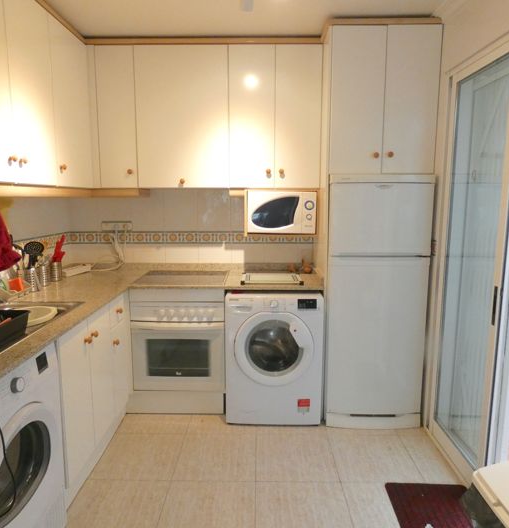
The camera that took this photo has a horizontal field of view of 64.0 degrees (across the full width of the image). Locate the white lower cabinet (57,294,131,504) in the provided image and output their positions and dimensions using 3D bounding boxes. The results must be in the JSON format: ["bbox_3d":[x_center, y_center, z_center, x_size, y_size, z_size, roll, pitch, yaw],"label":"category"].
[{"bbox_3d":[-1.115,0.658,2.207,0.568,0.872,0.857,0,9,1],"label":"white lower cabinet"}]

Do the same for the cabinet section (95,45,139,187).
[{"bbox_3d":[-0.877,-0.960,2.785,0.246,0.868,0.354,0,9,1],"label":"cabinet section"}]

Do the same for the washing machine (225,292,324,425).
[{"bbox_3d":[0.125,0.566,2.827,0.594,0.865,0.560,0,9,1],"label":"washing machine"}]

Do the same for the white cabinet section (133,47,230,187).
[{"bbox_3d":[-0.457,-0.958,2.780,0.595,0.868,0.354,0,9,1],"label":"white cabinet section"}]

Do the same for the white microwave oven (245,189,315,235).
[{"bbox_3d":[0.181,-0.363,2.850,0.460,0.273,0.337,0,9,1],"label":"white microwave oven"}]

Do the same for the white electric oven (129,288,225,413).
[{"bbox_3d":[-0.487,0.548,2.902,0.587,0.875,0.567,0,9,1],"label":"white electric oven"}]

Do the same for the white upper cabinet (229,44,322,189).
[{"bbox_3d":[0.136,-0.955,2.772,0.590,0.868,0.354,0,9,1],"label":"white upper cabinet"}]

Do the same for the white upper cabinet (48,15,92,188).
[{"bbox_3d":[-1.229,-0.891,2.362,0.356,0.871,0.469,0,9,1],"label":"white upper cabinet"}]

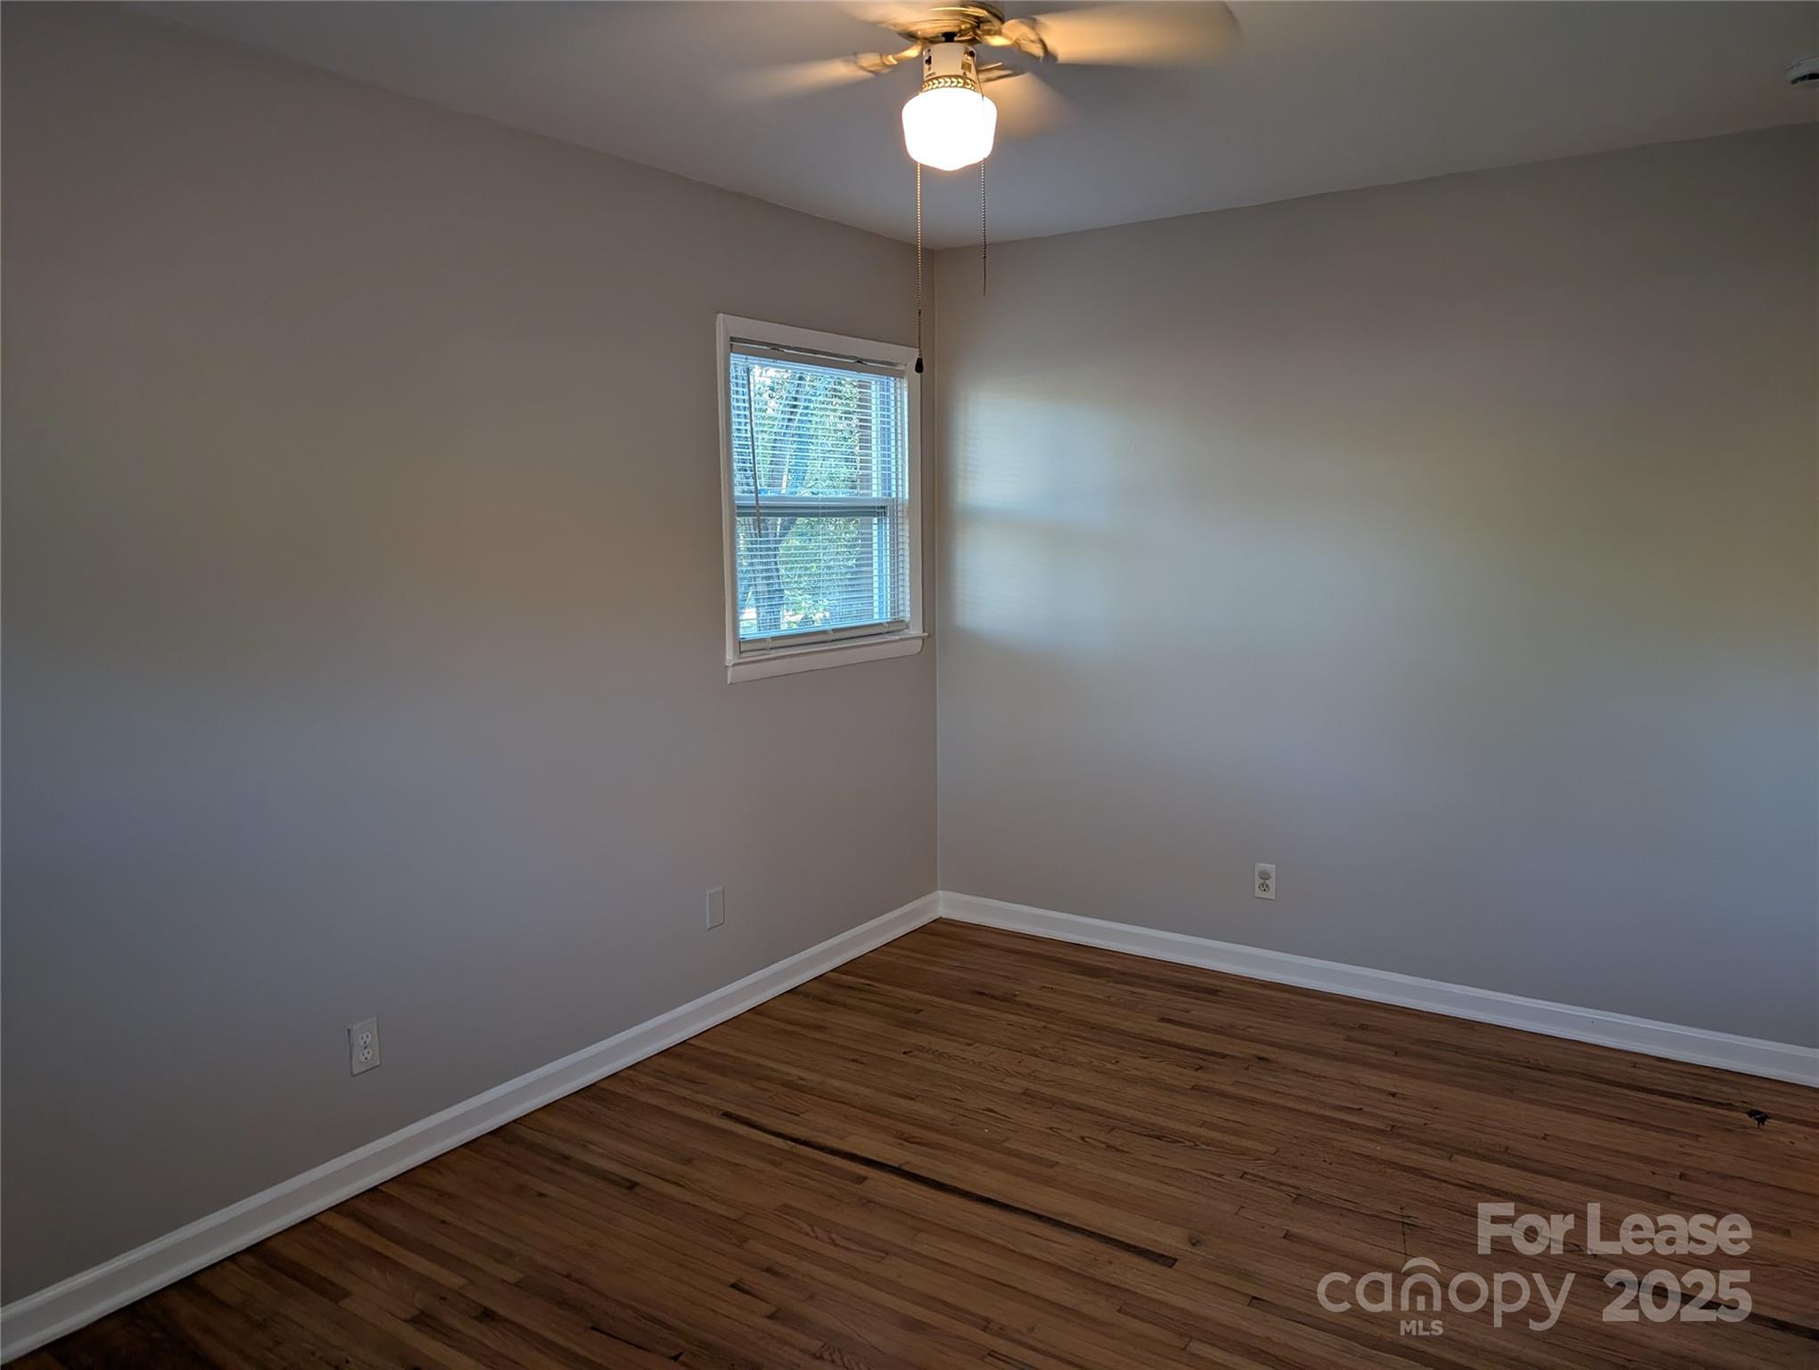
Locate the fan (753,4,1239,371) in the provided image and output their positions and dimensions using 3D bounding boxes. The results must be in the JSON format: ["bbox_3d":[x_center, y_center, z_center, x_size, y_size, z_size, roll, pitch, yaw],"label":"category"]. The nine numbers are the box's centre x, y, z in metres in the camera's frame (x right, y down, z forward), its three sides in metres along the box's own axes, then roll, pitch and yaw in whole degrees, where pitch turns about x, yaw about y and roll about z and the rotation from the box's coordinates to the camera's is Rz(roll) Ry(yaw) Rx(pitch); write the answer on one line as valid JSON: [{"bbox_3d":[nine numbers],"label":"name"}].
[{"bbox_3d":[0.065,-0.878,2.095,1.030,0.701,1.030,-1,7,0],"label":"fan"}]

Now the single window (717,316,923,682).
[{"bbox_3d":[-0.276,-0.593,4.128,0.100,1.080,1.040,4,9,34],"label":"single window"}]

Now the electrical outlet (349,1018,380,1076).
[{"bbox_3d":[-1.223,0.818,2.848,0.010,0.115,0.071,4,9,34],"label":"electrical outlet"}]

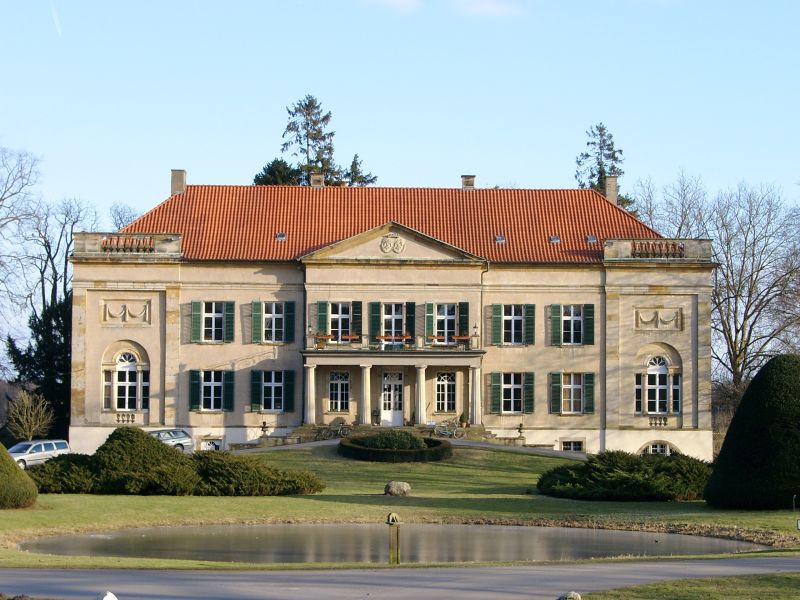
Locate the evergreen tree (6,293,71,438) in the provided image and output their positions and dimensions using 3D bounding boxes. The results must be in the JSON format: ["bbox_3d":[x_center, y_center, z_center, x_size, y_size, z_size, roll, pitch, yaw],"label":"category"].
[{"bbox_3d":[-22.414,4.737,120.501,5.190,10.930,5.300,0,-3,-1],"label":"evergreen tree"}]

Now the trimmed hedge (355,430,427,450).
[{"bbox_3d":[-0.427,7.137,95.246,3.518,1.156,3.200,0,-3,-1],"label":"trimmed hedge"}]

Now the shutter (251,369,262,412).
[{"bbox_3d":[-7.916,5.043,104.681,0.610,2.280,0.060,1,-4,-11],"label":"shutter"}]

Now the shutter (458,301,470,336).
[{"bbox_3d":[3.546,1.296,104.508,0.590,2.300,0.060,0,-4,9],"label":"shutter"}]

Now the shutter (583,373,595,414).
[{"bbox_3d":[11.364,5.637,114.244,0.680,2.450,0.070,0,-3,0],"label":"shutter"}]

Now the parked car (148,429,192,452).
[{"bbox_3d":[-13.271,7.766,100.800,4.500,1.460,1.740,-2,-2,-36],"label":"parked car"}]

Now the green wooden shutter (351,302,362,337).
[{"bbox_3d":[-2.462,1.288,108.492,0.630,2.404,0.070,0,-3,-1],"label":"green wooden shutter"}]

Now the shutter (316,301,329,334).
[{"bbox_3d":[-4.612,1.326,113.216,0.670,2.450,0.070,1,-3,-18],"label":"shutter"}]

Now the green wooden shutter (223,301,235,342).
[{"bbox_3d":[-9.791,1.275,108.605,0.648,2.378,0.070,0,-3,-1],"label":"green wooden shutter"}]

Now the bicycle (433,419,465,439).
[{"bbox_3d":[2.670,6.862,101.200,1.740,1.080,0.580,5,-4,-2],"label":"bicycle"}]

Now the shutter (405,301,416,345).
[{"bbox_3d":[0.630,1.317,108.528,0.630,2.405,0.070,0,-3,-1],"label":"shutter"}]

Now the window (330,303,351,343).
[{"bbox_3d":[-3.313,1.304,105.604,1.142,2.220,0.120,1,-4,-3],"label":"window"}]

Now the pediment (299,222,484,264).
[{"bbox_3d":[-0.489,-3.249,108.986,10.697,2.415,0.900,0,-3,-1],"label":"pediment"}]

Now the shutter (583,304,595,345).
[{"bbox_3d":[10.652,1.390,106.440,0.600,2.277,0.050,0,-4,7],"label":"shutter"}]

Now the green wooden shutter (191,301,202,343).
[{"bbox_3d":[-11.262,1.206,104.880,0.590,2.280,0.060,1,-4,-11],"label":"green wooden shutter"}]

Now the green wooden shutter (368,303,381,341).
[{"bbox_3d":[-1.503,1.378,113.504,0.690,2.450,0.070,0,-3,-3],"label":"green wooden shutter"}]

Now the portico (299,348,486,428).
[{"bbox_3d":[-0.394,4.926,106.698,10.250,4.350,3.600,0,-3,-1],"label":"portico"}]

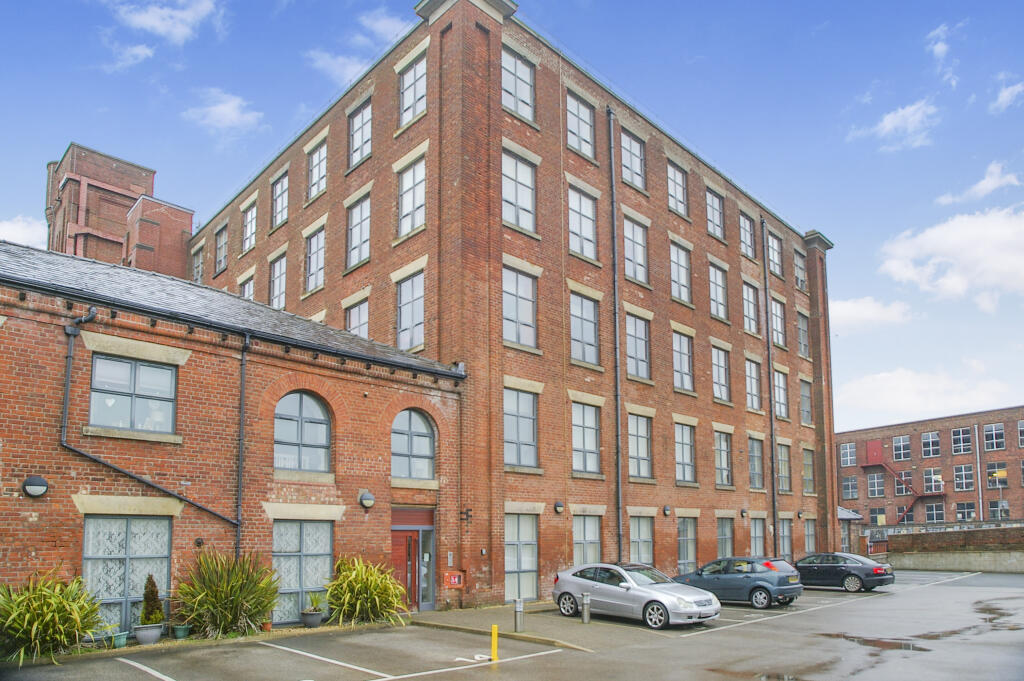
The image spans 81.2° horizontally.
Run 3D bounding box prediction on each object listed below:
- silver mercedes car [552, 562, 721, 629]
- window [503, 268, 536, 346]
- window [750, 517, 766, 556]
[{"bbox_3d":[3.104,6.506,15.500,1.740,1.400,4.340,13,-19,-40],"label":"silver mercedes car"},{"bbox_3d":[0.259,-0.991,18.200,1.420,2.300,0.150,14,-19,-42],"label":"window"},{"bbox_3d":[11.170,9.395,27.208,1.284,2.424,0.150,6,-9,-42],"label":"window"}]

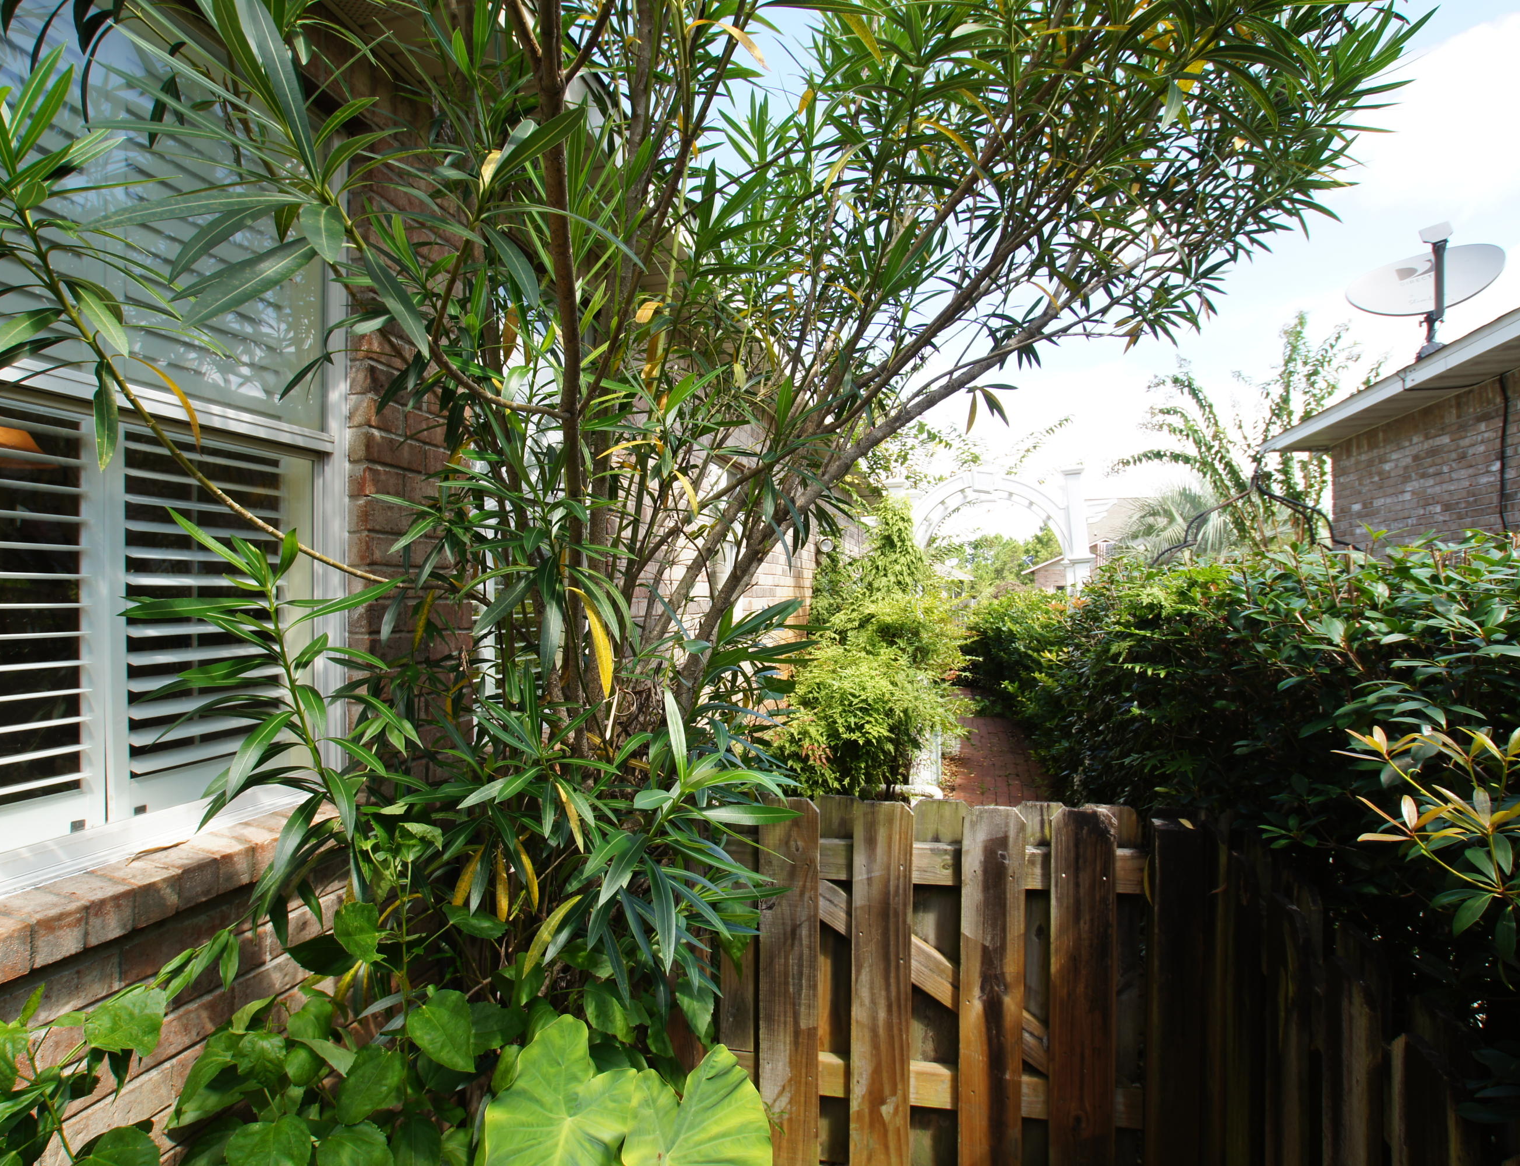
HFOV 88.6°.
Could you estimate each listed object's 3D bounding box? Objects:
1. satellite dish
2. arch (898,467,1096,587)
[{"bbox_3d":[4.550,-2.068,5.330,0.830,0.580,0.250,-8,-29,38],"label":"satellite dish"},{"bbox_3d":[1.817,0.342,5.973,1.470,2.318,0.850,-3,-2,15],"label":"arch"}]

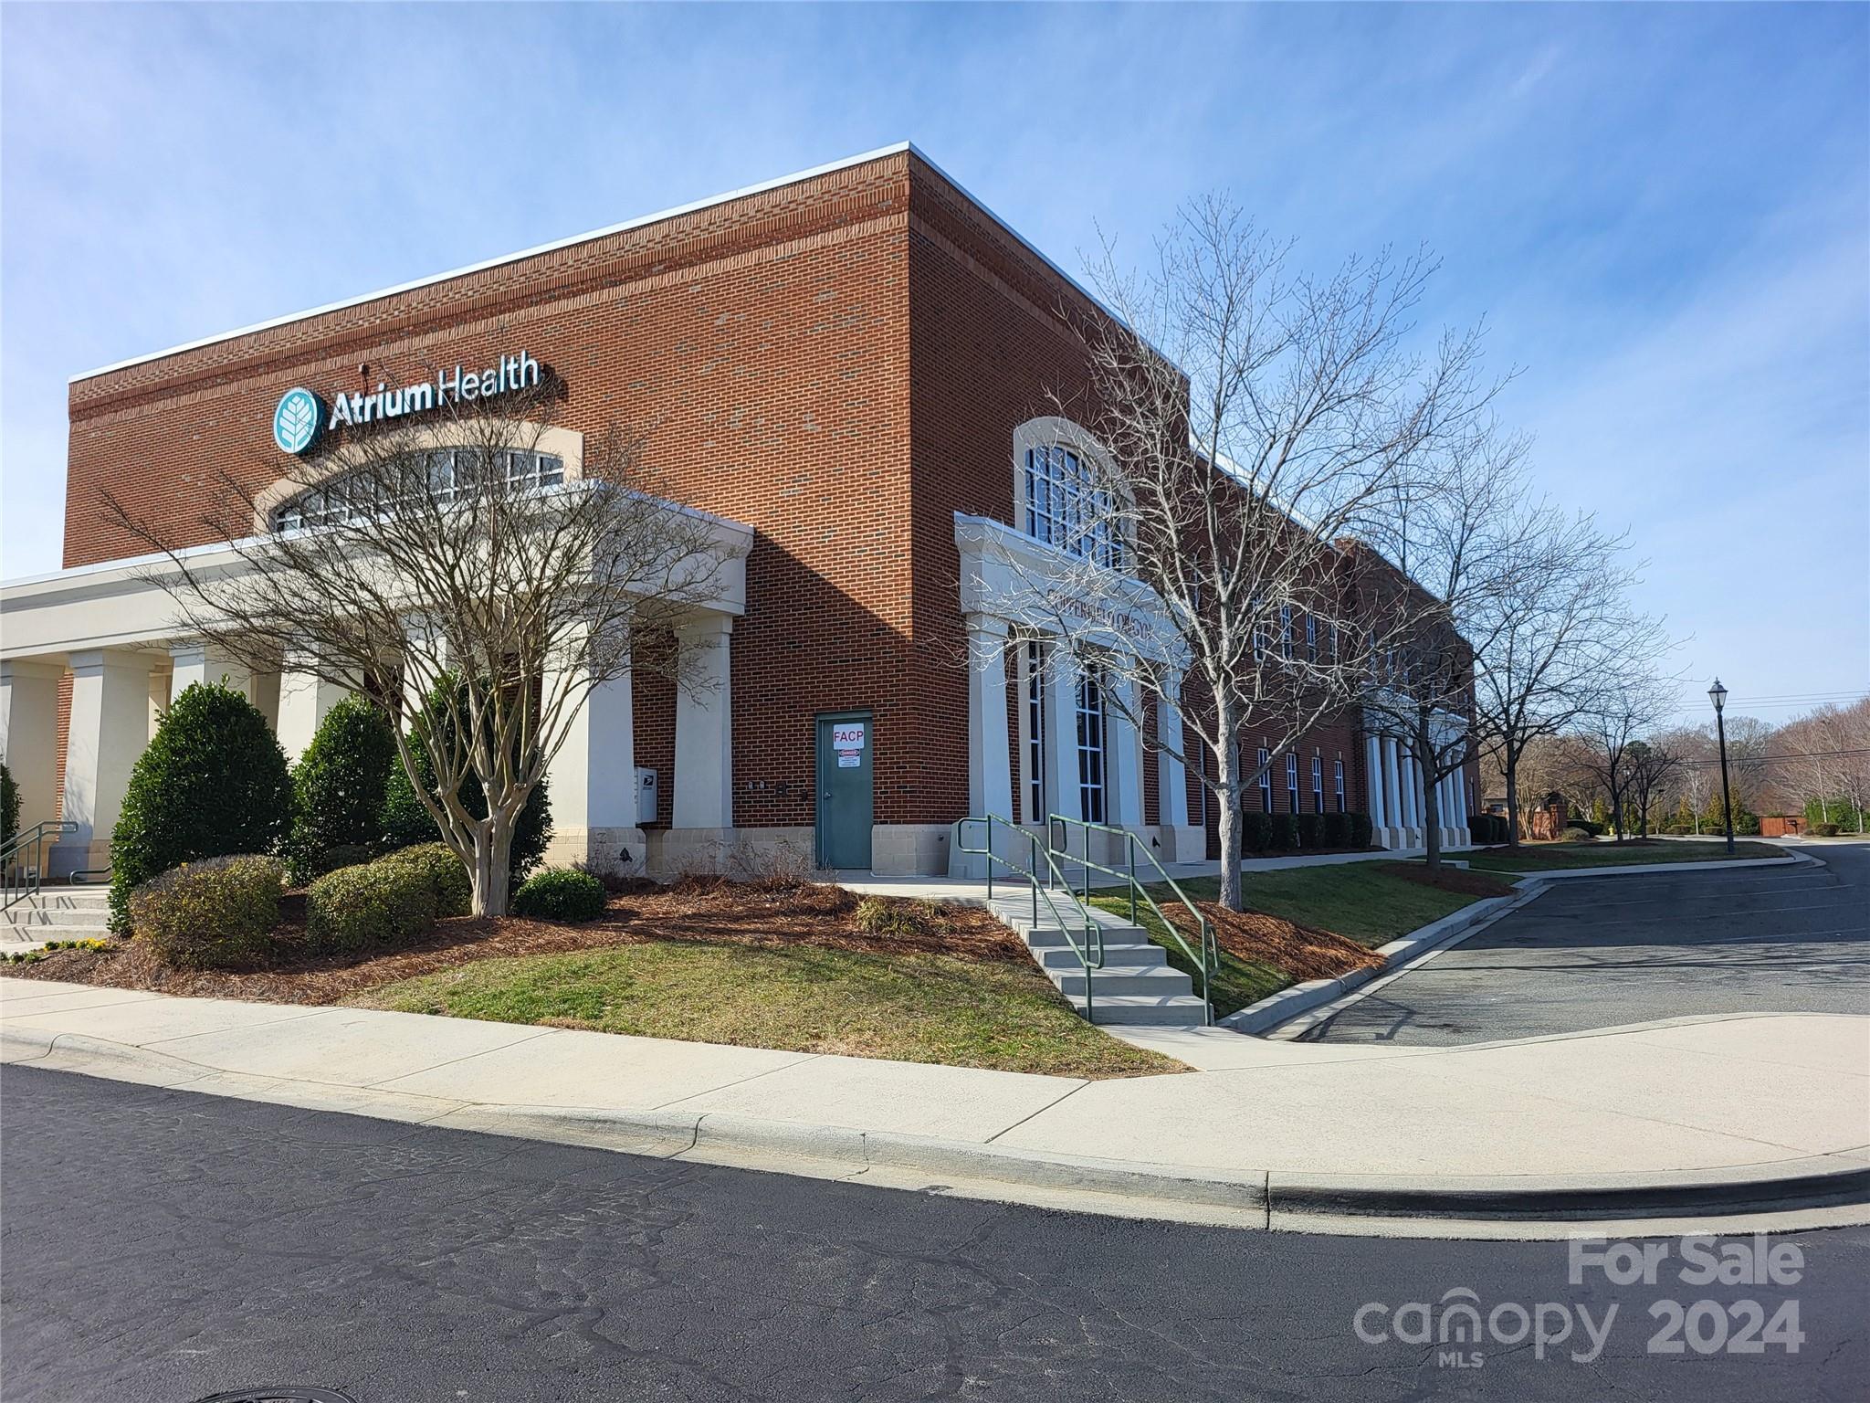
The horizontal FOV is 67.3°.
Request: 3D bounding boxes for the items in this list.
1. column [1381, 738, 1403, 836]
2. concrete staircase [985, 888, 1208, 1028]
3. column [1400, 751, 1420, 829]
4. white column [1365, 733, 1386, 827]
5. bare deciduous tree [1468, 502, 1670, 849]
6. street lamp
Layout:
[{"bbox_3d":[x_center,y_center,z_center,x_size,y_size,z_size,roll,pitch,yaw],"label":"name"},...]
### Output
[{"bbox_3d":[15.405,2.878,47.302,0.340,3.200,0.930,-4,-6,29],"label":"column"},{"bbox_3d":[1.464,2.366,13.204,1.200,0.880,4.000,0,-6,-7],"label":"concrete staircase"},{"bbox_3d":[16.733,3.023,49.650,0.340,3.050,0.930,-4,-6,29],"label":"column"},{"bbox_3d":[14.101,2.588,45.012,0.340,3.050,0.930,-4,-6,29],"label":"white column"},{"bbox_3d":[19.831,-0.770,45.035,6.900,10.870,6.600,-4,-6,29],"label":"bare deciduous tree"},{"bbox_3d":[19.978,1.634,35.520,0.490,4.480,0.490,-4,-6,29],"label":"street lamp"}]

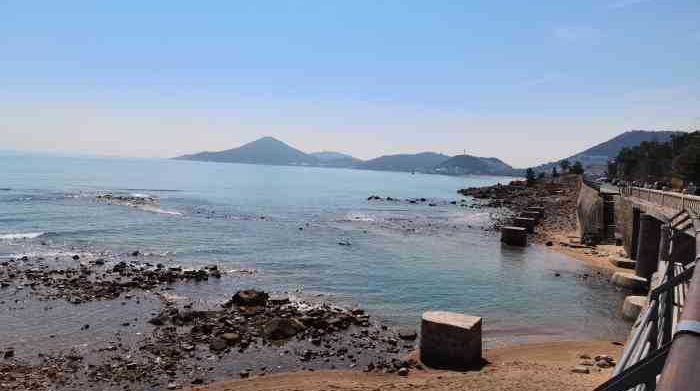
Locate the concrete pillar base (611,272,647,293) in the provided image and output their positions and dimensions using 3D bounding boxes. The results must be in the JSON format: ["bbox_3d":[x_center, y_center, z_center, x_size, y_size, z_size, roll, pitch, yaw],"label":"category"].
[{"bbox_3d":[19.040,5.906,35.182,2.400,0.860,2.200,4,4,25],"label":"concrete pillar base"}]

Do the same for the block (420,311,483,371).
[{"bbox_3d":[3.848,5.477,19.995,1.850,1.550,1.550,4,4,27],"label":"block"}]

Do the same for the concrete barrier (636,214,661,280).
[{"bbox_3d":[20.735,3.452,35.880,1.500,4.100,1.500,4,4,25],"label":"concrete barrier"}]

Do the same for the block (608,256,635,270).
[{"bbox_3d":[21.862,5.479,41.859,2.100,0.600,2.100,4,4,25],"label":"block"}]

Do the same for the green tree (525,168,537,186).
[{"bbox_3d":[49.879,-5.202,144.862,3.100,4.950,3.100,4,4,25],"label":"green tree"}]

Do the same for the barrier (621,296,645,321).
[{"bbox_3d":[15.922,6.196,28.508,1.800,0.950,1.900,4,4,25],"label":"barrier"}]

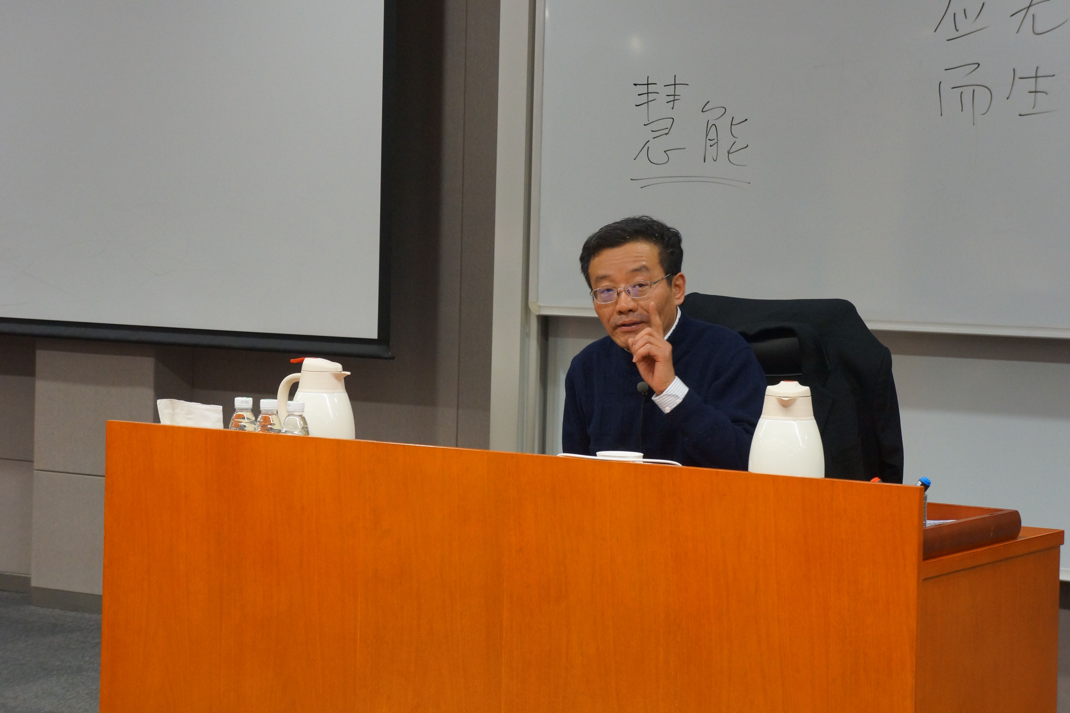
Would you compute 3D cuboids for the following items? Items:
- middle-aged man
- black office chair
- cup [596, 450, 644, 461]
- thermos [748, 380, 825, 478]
[{"bbox_3d":[0.190,0.366,4.498,0.520,1.240,0.720,3,3,32],"label":"middle-aged man"},{"bbox_3d":[0.343,0.437,4.665,0.630,1.090,0.660,3,3,32],"label":"black office chair"},{"bbox_3d":[0.144,0.212,4.097,0.079,0.096,0.079,1,3,0],"label":"cup"},{"bbox_3d":[0.403,0.159,3.848,0.121,0.241,0.142,2,3,11],"label":"thermos"}]

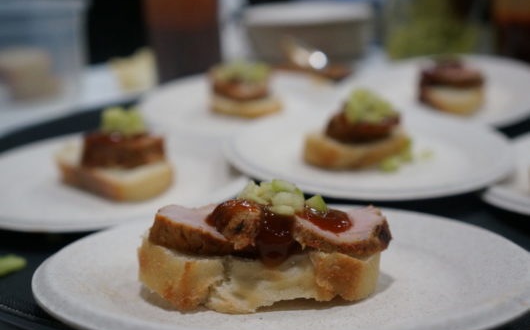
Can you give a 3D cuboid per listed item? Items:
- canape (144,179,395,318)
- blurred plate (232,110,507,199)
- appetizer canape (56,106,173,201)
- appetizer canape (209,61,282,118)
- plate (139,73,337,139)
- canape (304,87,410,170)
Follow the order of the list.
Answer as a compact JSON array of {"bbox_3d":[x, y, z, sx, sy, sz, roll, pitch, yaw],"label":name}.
[{"bbox_3d":[0.000,0.022,0.192,0.077,0.037,0.042,-1,8,-4],"label":"canape"},{"bbox_3d":[0.053,-0.008,0.327,0.163,0.015,0.163,0,21,0],"label":"blurred plate"},{"bbox_3d":[-0.077,-0.009,0.303,0.051,0.037,0.039,12,24,29],"label":"appetizer canape"},{"bbox_3d":[-0.015,-0.062,0.462,0.052,0.038,0.041,7,23,16],"label":"appetizer canape"},{"bbox_3d":[-0.017,-0.046,0.466,0.163,0.015,0.163,0,22,0],"label":"plate"},{"bbox_3d":[0.049,-0.022,0.321,0.052,0.037,0.041,-3,21,-7],"label":"canape"}]

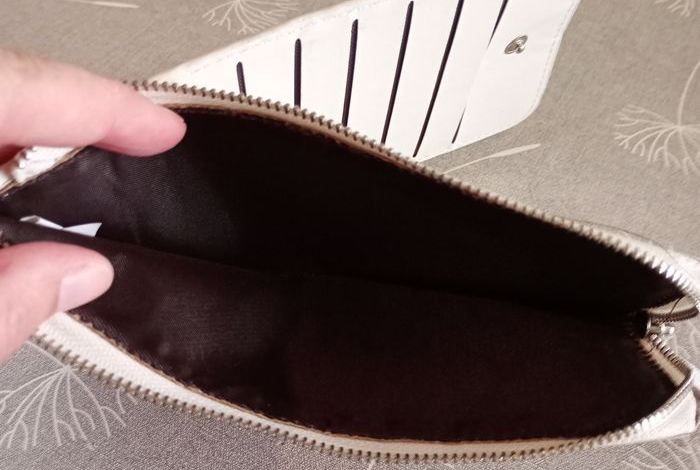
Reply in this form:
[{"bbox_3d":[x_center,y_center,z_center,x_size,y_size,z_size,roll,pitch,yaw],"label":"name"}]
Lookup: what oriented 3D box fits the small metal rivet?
[{"bbox_3d":[0.054,-0.059,0.241,0.009,0.009,0.003,-23,70,-14],"label":"small metal rivet"}]

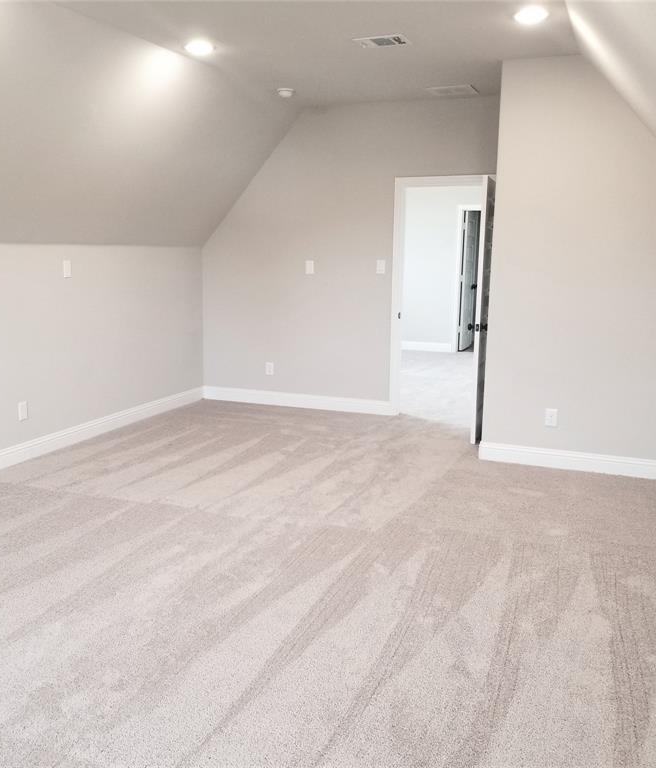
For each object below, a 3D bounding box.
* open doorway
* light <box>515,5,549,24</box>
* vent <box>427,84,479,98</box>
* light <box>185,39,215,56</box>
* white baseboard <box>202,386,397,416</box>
[{"bbox_3d":[1.025,-0.709,6.645,0.970,2.108,0.180,5,11,21],"label":"open doorway"},{"bbox_3d":[1.084,-1.962,4.101,0.190,0.030,0.190,5,11,21],"label":"light"},{"bbox_3d":[1.006,-2.333,6.162,0.350,0.030,0.345,5,11,21],"label":"vent"},{"bbox_3d":[-0.815,-2.123,4.867,0.190,0.030,0.190,5,11,21],"label":"light"},{"bbox_3d":[-0.341,0.153,7.346,1.944,0.131,0.018,5,11,21],"label":"white baseboard"}]

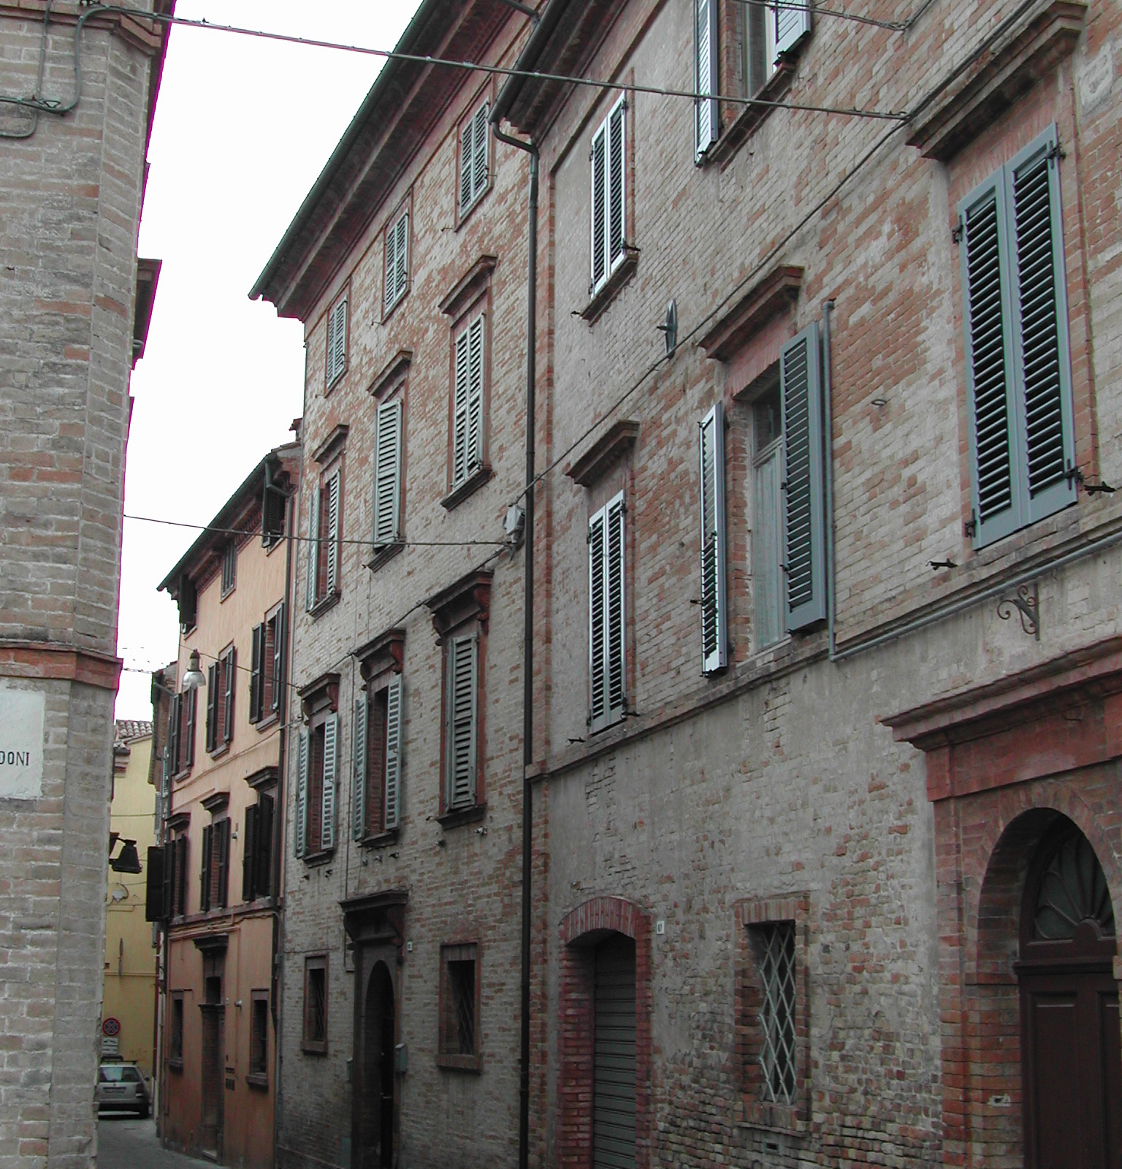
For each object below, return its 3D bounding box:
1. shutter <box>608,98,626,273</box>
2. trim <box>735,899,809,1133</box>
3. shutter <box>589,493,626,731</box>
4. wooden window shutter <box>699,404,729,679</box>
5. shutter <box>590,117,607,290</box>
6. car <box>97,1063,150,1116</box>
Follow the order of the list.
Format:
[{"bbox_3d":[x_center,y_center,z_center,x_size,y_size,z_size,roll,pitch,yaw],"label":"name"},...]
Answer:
[{"bbox_3d":[0.528,-3.628,16.524,0.055,1.639,0.485,4,-14,-16],"label":"shutter"},{"bbox_3d":[1.422,2.819,11.951,0.140,1.479,1.222,4,-14,-16],"label":"trim"},{"bbox_3d":[0.426,0.264,15.855,0.055,1.998,0.965,4,-14,-16],"label":"shutter"},{"bbox_3d":[1.124,-0.322,13.435,0.055,1.959,0.485,3,-13,-9],"label":"wooden window shutter"},{"bbox_3d":[0.389,-3.514,16.974,0.055,1.639,0.485,4,-14,-16],"label":"shutter"},{"bbox_3d":[-12.582,14.313,51.722,1.720,1.500,4.300,3,-13,-11],"label":"car"}]

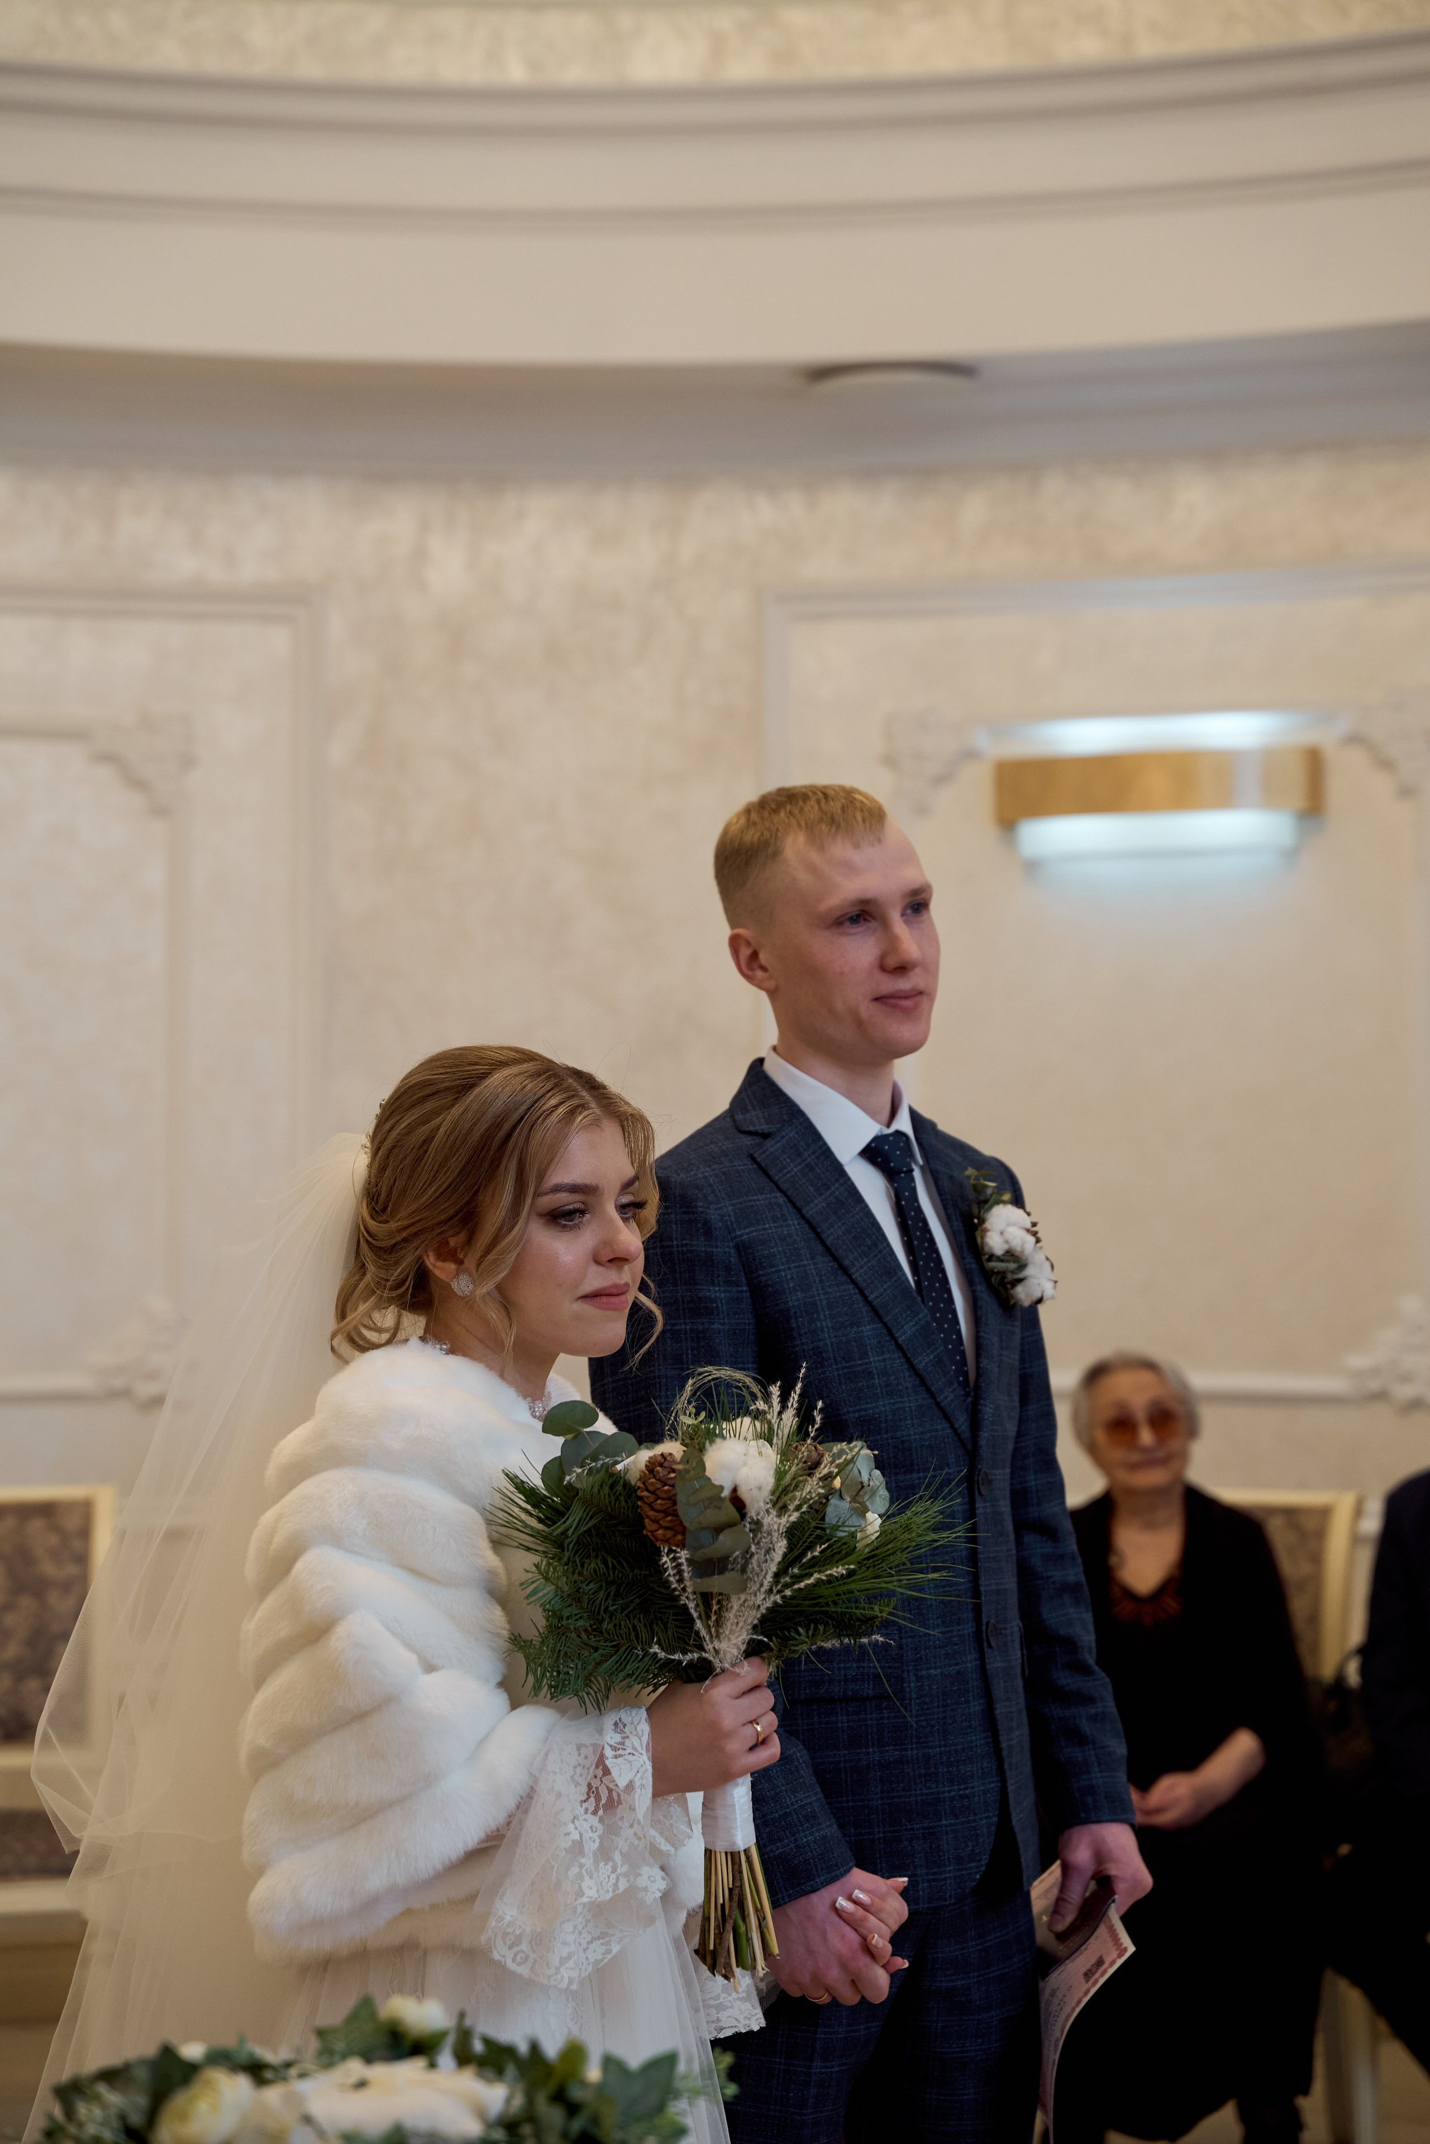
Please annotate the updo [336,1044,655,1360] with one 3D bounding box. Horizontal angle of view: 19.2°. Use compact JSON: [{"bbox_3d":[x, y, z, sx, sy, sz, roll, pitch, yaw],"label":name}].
[{"bbox_3d":[-0.165,0.096,3.150,0.245,0.233,0.190,0,0,40],"label":"updo"}]

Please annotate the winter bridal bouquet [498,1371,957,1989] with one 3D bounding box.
[{"bbox_3d":[0.009,0.435,3.030,0.320,0.430,0.270,0,0,-12],"label":"winter bridal bouquet"}]

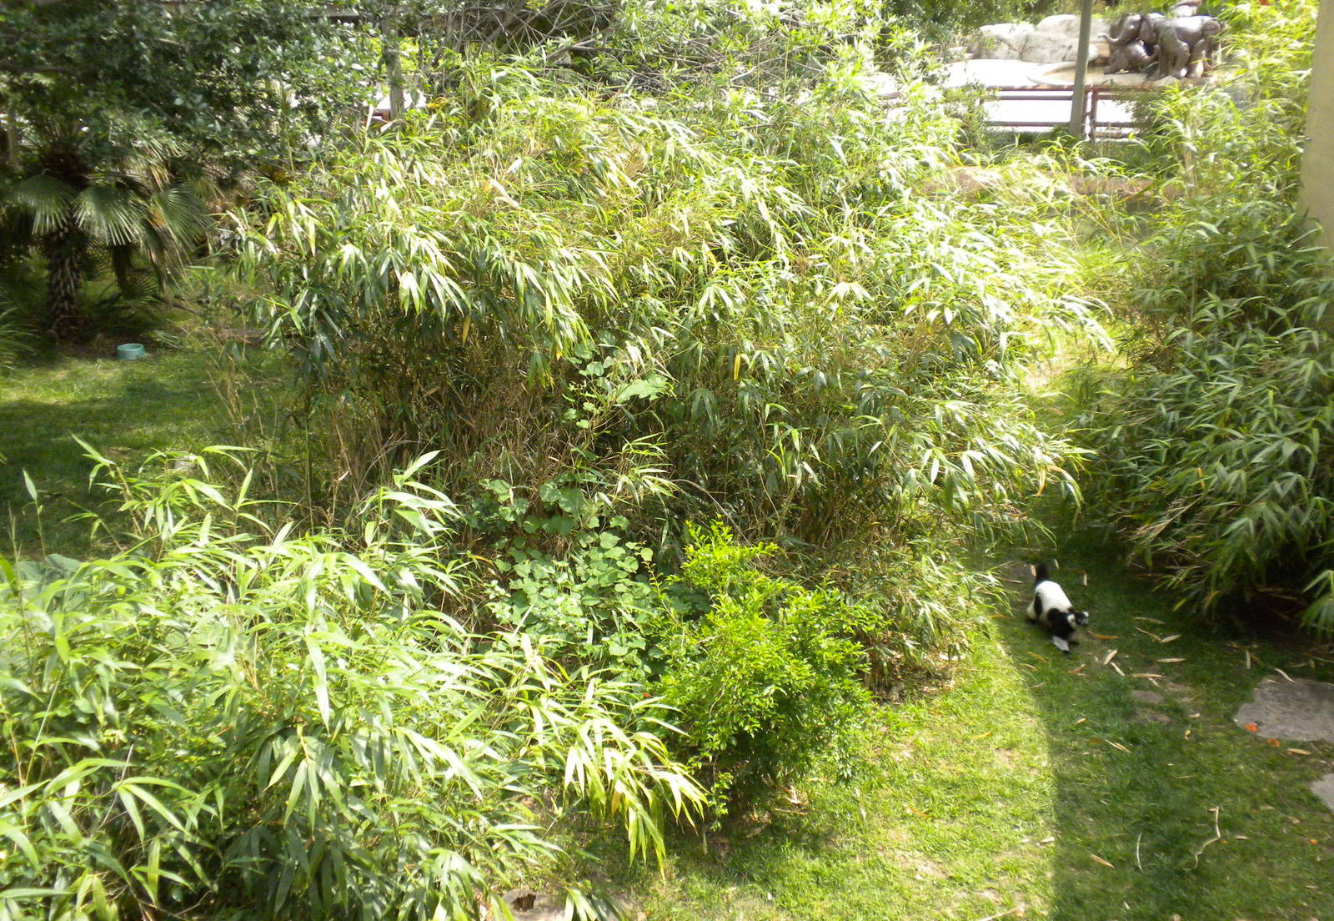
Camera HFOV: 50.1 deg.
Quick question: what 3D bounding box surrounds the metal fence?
[{"bbox_3d":[8.605,-7.457,30.500,3.700,1.170,0.300,0,19,0],"label":"metal fence"}]

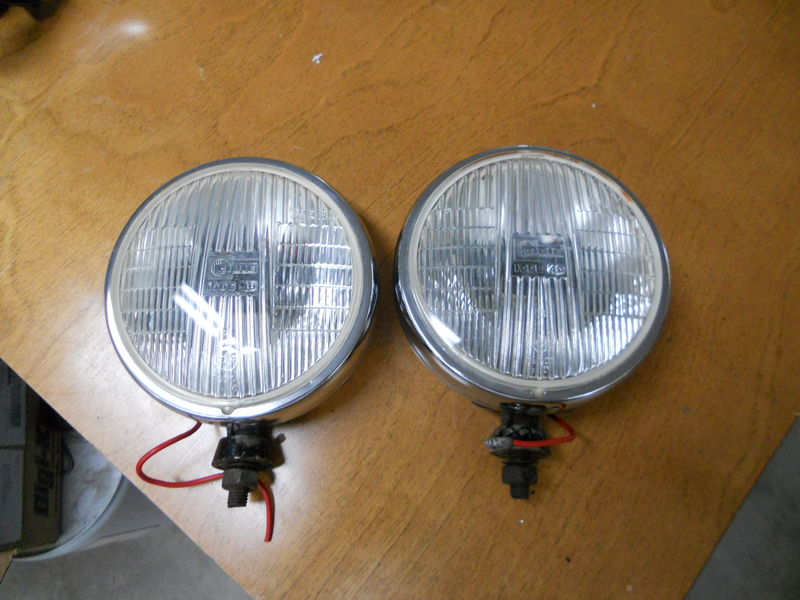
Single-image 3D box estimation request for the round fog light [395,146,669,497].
[{"bbox_3d":[0.075,0.012,0.382,0.160,0.086,0.207,4,72,2],"label":"round fog light"}]

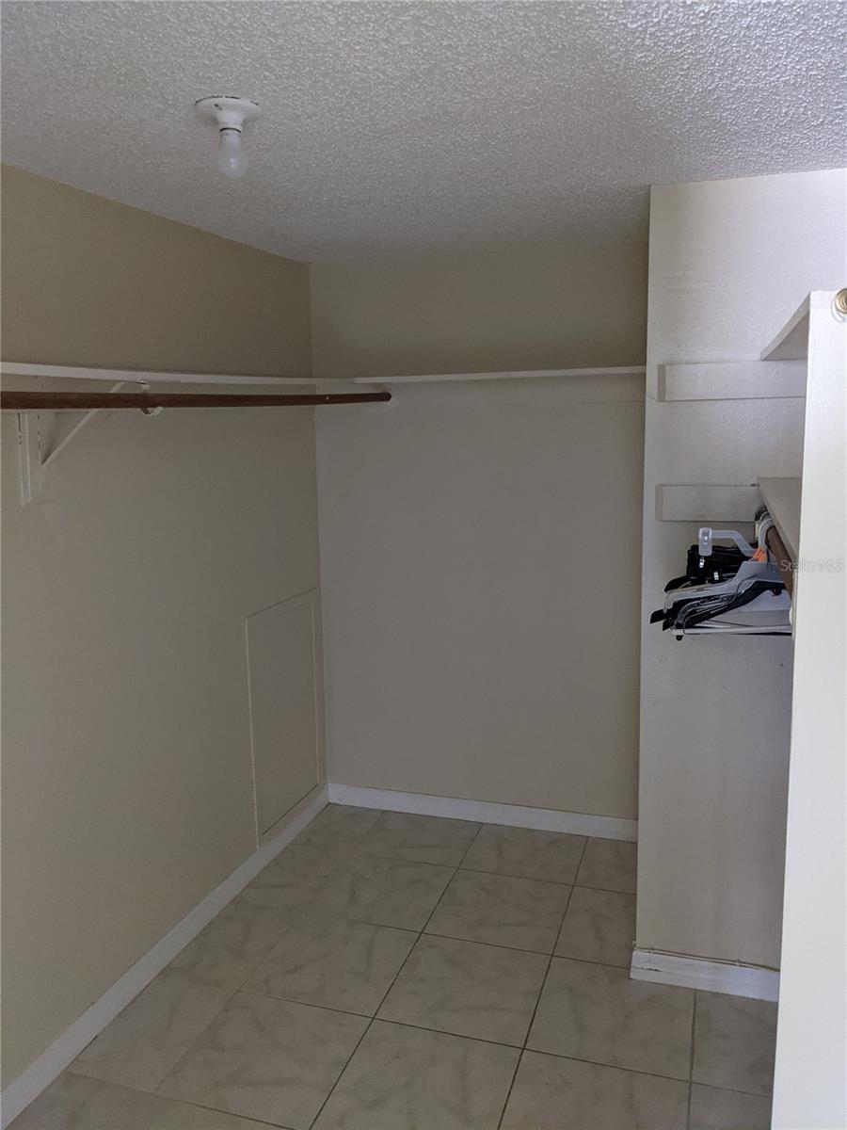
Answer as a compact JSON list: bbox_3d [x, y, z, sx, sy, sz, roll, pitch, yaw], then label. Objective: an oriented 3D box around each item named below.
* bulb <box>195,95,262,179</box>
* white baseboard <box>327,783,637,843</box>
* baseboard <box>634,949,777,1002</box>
[{"bbox_3d":[-0.349,-0.758,1.586,0.115,0.125,0.115,-1,9,0],"label":"bulb"},{"bbox_3d":[0.231,0.974,3.481,1.314,0.089,0.015,2,10,18],"label":"white baseboard"},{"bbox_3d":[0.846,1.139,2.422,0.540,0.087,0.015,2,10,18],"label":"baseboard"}]

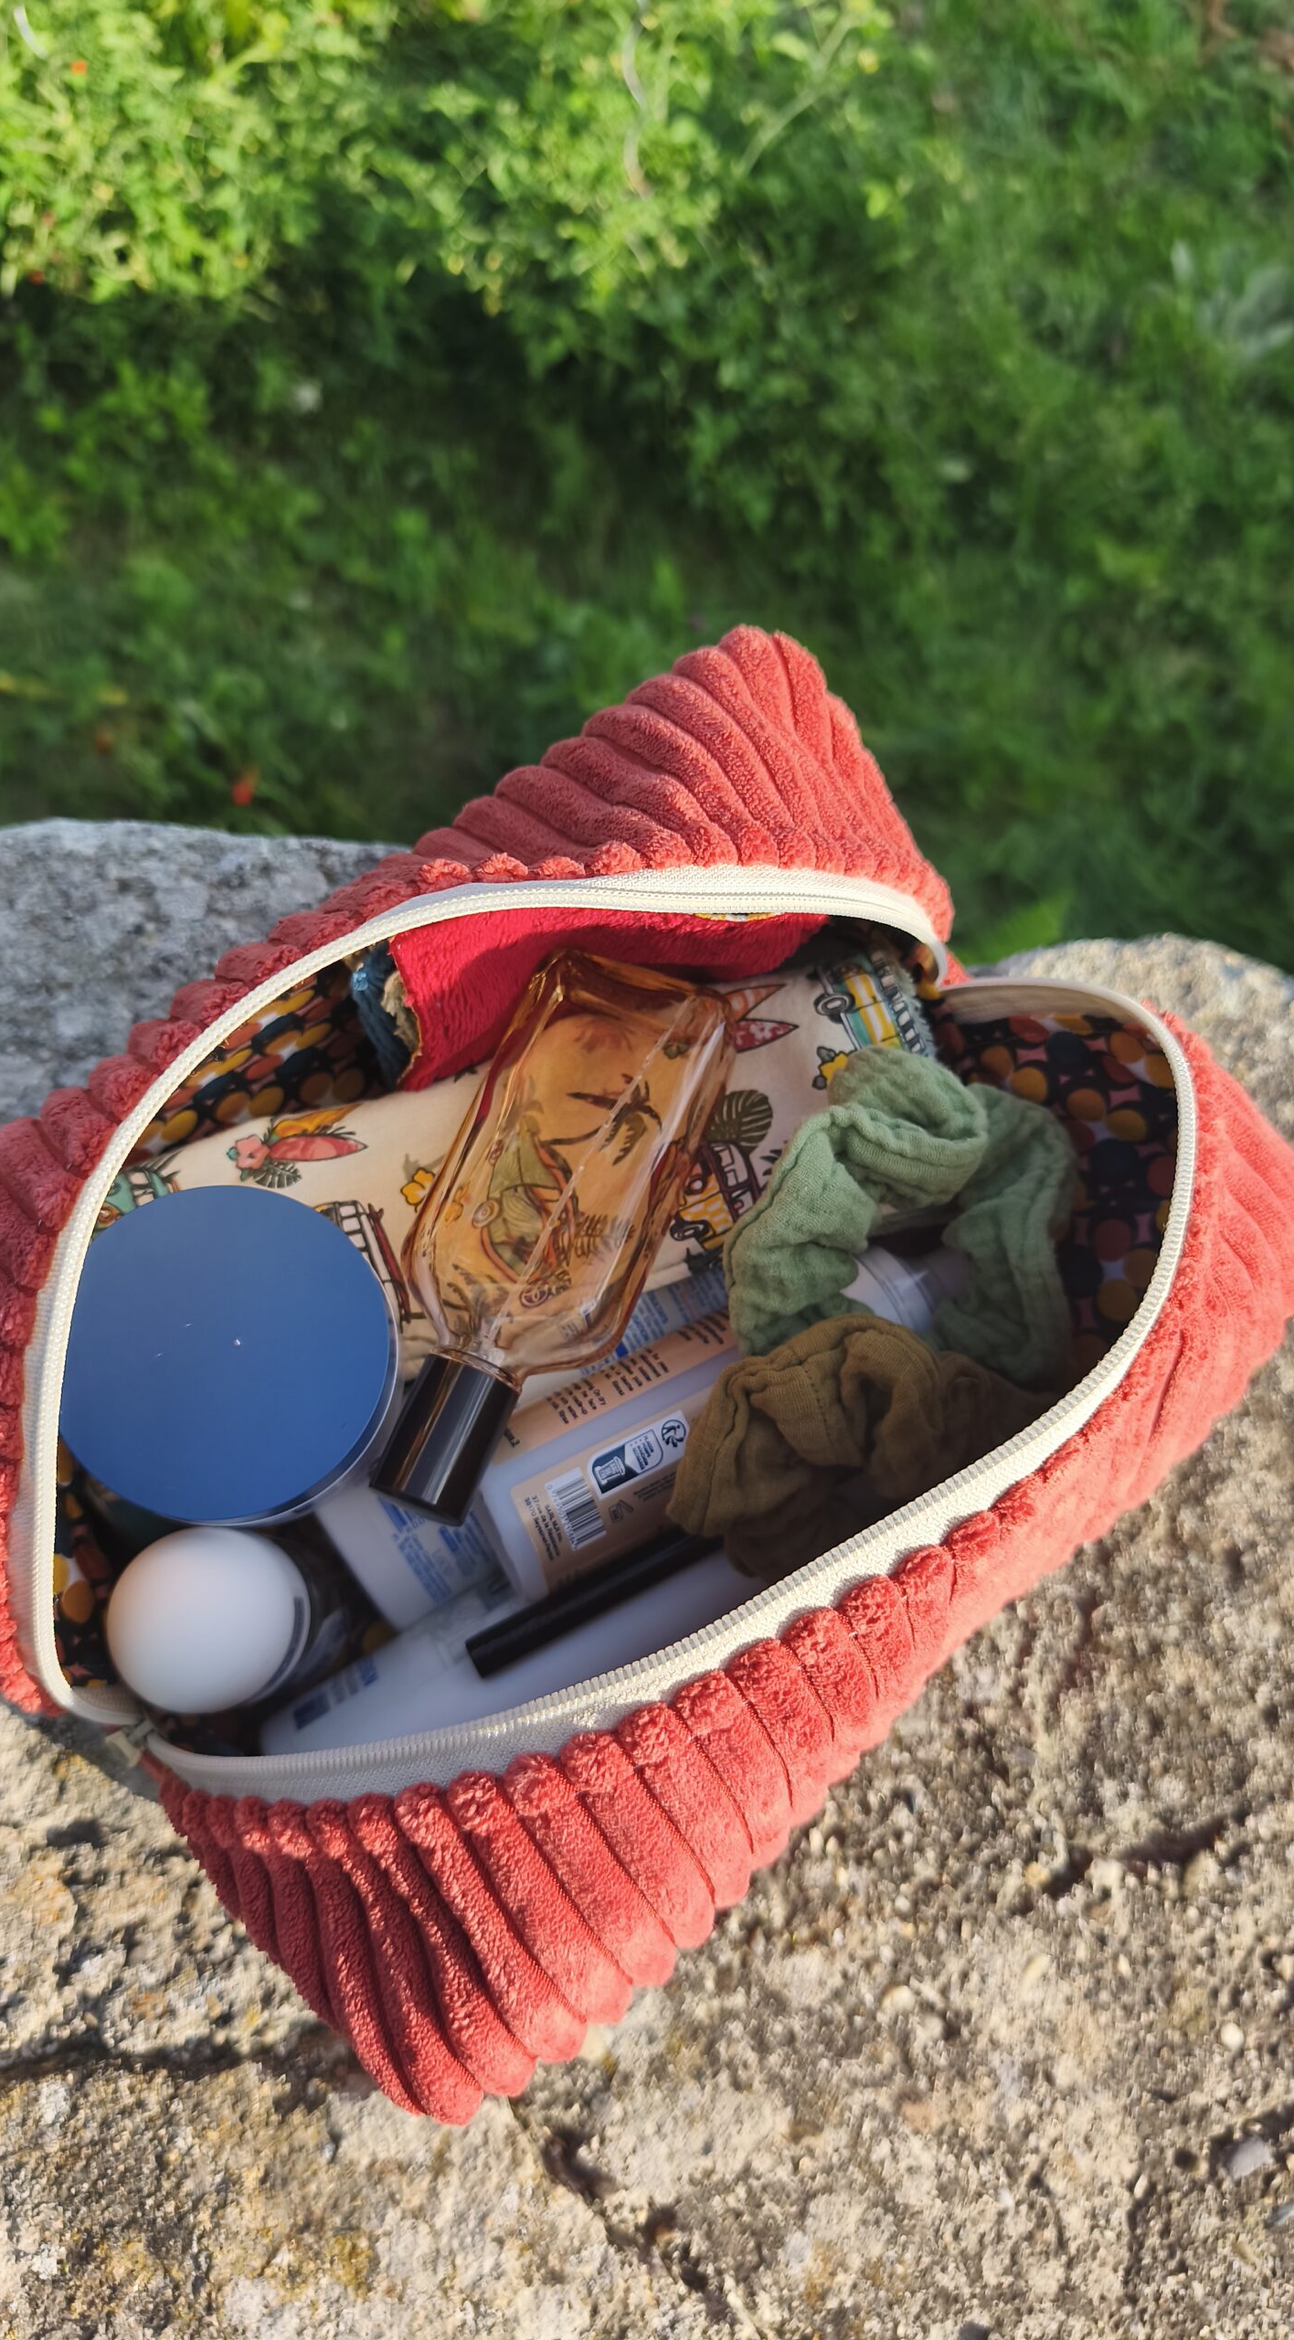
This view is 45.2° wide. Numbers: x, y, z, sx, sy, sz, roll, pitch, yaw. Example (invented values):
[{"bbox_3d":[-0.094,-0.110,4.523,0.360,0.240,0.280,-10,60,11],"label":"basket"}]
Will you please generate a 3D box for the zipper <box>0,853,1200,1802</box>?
[{"bbox_3d":[-0.015,0.032,0.338,0.255,0.050,0.170,-43,85,-12],"label":"zipper"}]

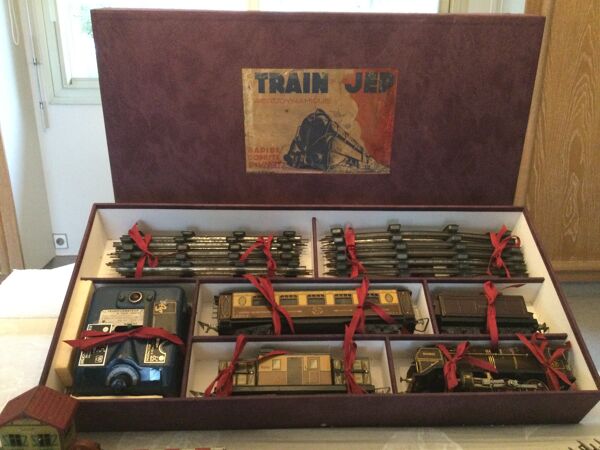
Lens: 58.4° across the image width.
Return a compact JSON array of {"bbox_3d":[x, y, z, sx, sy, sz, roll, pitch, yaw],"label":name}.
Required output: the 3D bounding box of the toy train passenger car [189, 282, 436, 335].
[{"bbox_3d":[0.023,0.140,0.826,0.338,0.067,0.086,0,47,-4],"label":"toy train passenger car"}]

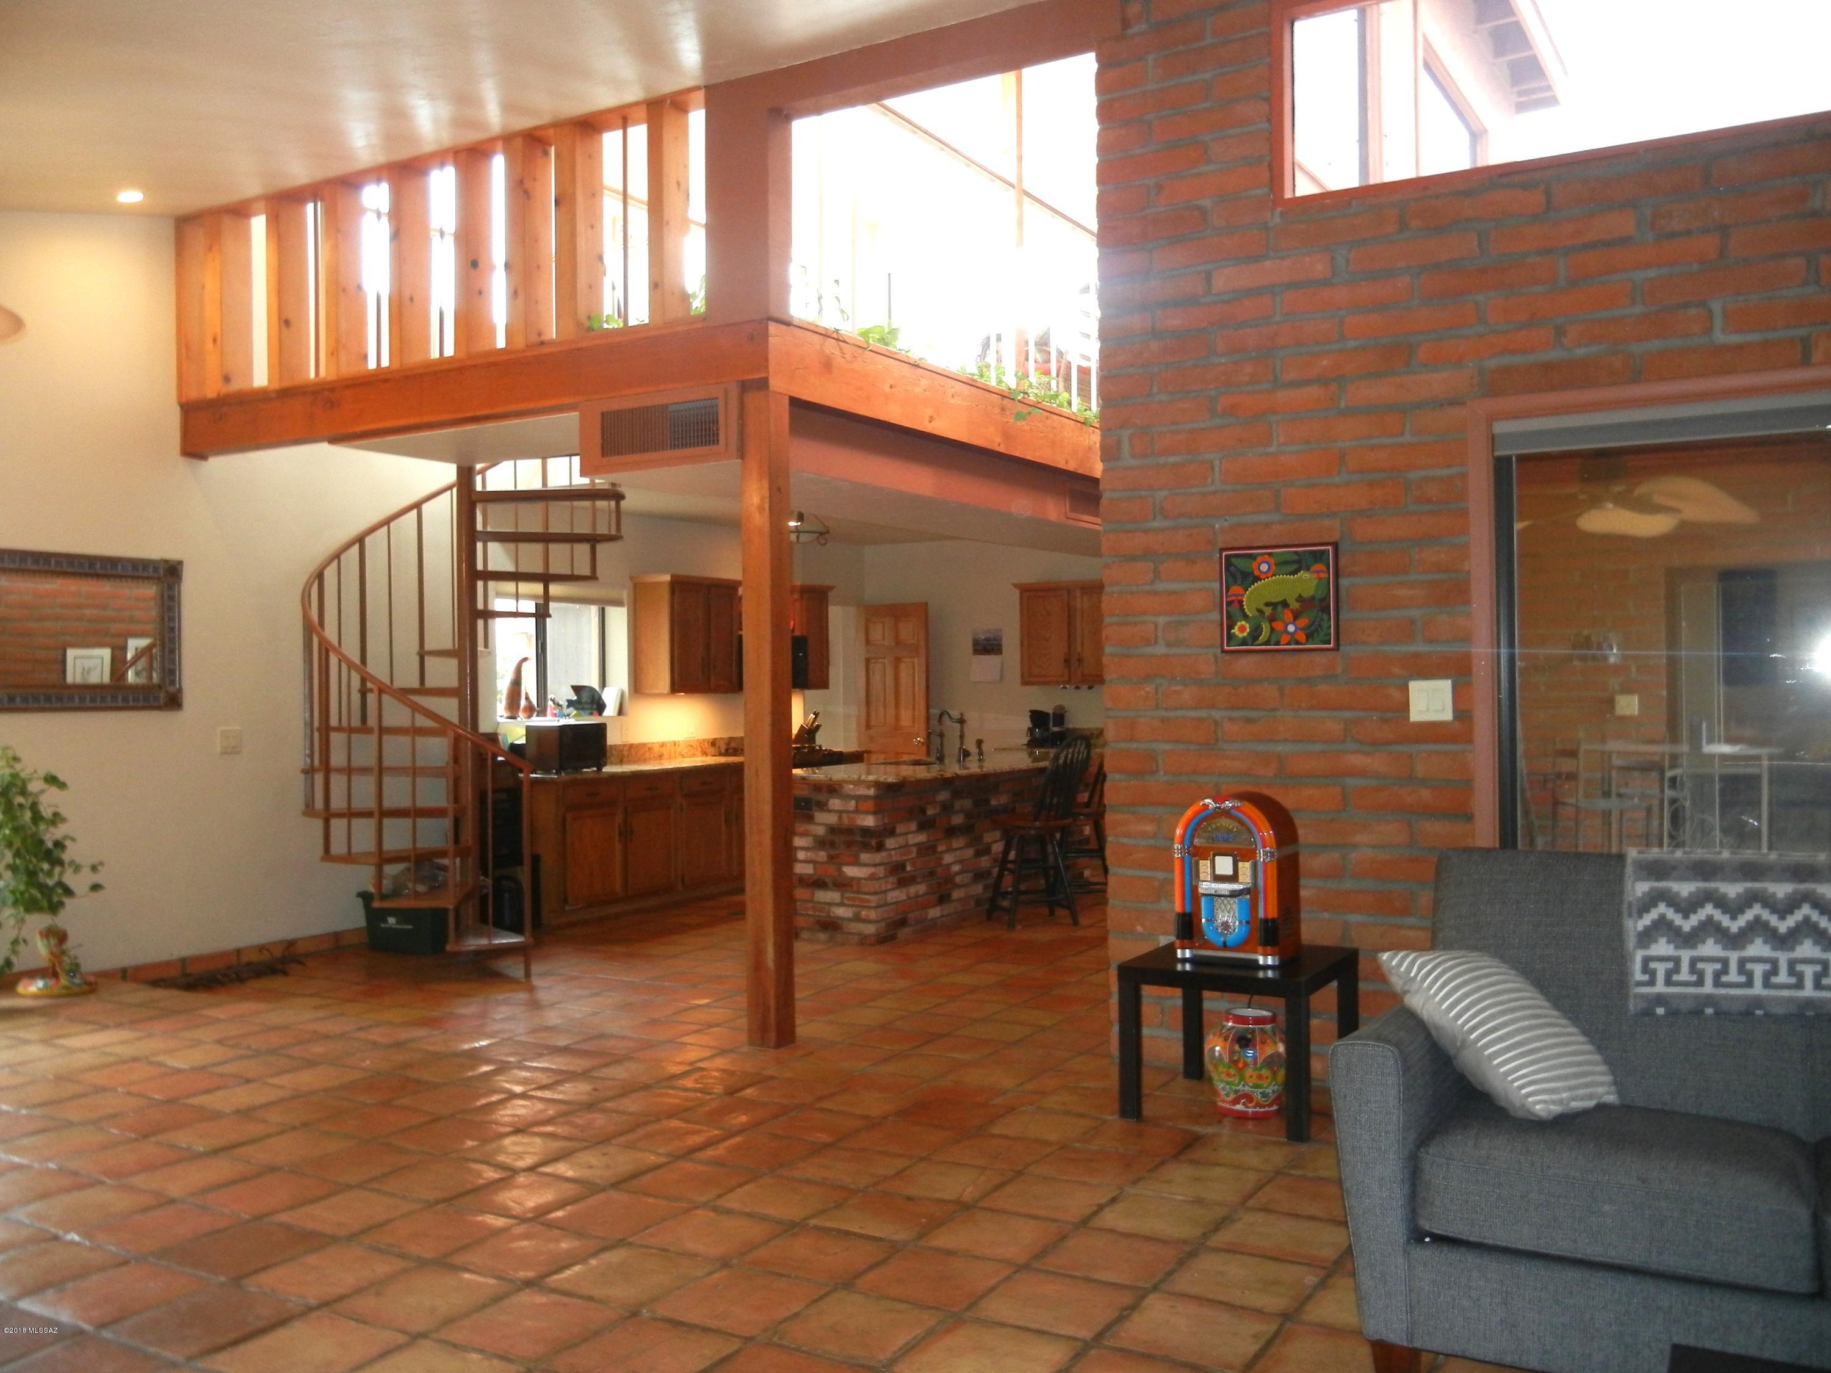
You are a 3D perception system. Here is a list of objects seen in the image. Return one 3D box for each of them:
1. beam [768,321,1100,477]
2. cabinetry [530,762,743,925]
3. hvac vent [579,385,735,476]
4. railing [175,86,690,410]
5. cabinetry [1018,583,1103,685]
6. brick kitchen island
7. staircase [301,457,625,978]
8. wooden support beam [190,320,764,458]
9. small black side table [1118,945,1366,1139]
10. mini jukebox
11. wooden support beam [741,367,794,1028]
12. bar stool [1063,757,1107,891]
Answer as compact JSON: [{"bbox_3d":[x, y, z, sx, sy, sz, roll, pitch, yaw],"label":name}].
[{"bbox_3d":[0.222,-1.210,7.216,0.111,0.255,3.206,-1,0,30],"label":"beam"},{"bbox_3d":[-1.794,0.941,10.033,0.654,0.874,2.056,-1,0,30],"label":"cabinetry"},{"bbox_3d":[-1.001,-1.002,6.239,0.780,0.292,0.070,-1,0,30],"label":"hvac vent"},{"bbox_3d":[-2.143,-1.835,6.968,3.191,0.908,0.180,-1,0,30],"label":"railing"},{"bbox_3d":[1.201,-0.401,11.996,0.860,0.760,0.330,-1,0,30],"label":"cabinetry"},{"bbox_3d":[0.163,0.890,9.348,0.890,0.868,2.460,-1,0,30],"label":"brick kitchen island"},{"bbox_3d":[-2.291,0.015,8.094,1.562,2.723,1.562,-1,0,0],"label":"staircase"},{"bbox_3d":[-2.030,-1.248,6.858,3.498,0.232,0.110,-1,0,30],"label":"wooden support beam"},{"bbox_3d":[1.007,1.070,4.899,0.567,0.463,0.567,-1,0,30],"label":"small black side table"},{"bbox_3d":[0.997,0.589,4.904,0.310,0.500,0.220,-1,0,30],"label":"mini jukebox"},{"bbox_3d":[-0.545,0.123,5.884,0.122,2.400,0.122,-1,0,30],"label":"wooden support beam"},{"bbox_3d":[1.031,0.807,9.604,0.520,1.070,0.470,-1,0,37],"label":"bar stool"}]

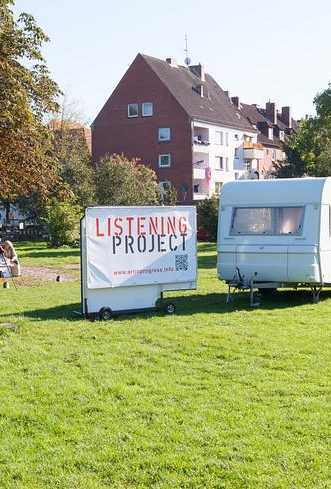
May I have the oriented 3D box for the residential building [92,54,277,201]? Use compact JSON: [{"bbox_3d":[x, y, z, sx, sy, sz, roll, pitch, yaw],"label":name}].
[{"bbox_3d":[3.987,-10.599,106.958,12.100,19.000,28.000,0,2,28],"label":"residential building"}]

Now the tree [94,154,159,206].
[{"bbox_3d":[-2.674,-3.094,63.941,4.600,6.335,4.400,-1,1,0],"label":"tree"}]

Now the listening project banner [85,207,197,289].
[{"bbox_3d":[-0.366,0.038,15.962,2.405,1.368,0.080,-2,2,-39],"label":"listening project banner"}]

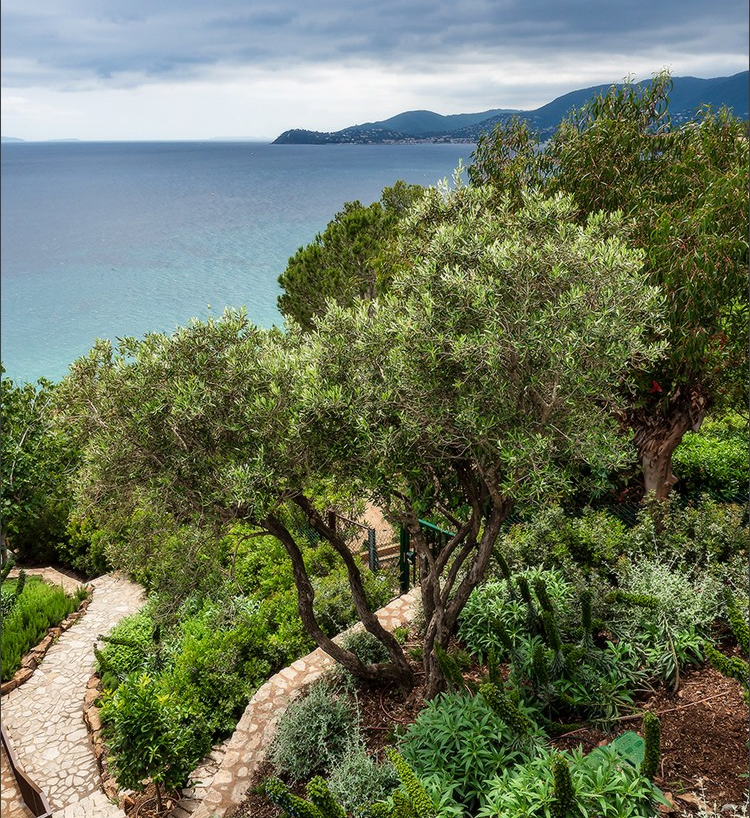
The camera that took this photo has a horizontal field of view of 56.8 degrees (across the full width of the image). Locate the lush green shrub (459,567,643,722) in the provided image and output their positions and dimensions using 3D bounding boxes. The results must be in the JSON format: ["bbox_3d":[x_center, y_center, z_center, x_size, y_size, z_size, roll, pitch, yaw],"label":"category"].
[{"bbox_3d":[1.680,2.235,6.644,1.700,1.050,1.400,0,21,0],"label":"lush green shrub"}]

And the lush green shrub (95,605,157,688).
[{"bbox_3d":[-3.080,2.920,8.570,0.850,0.800,0.950,0,21,0],"label":"lush green shrub"}]

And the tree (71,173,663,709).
[{"bbox_3d":[-0.080,0.630,6.300,5.200,4.950,4.200,0,21,0],"label":"tree"}]

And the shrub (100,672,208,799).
[{"bbox_3d":[-2.050,3.170,6.500,0.980,1.470,0.980,0,21,0],"label":"shrub"}]

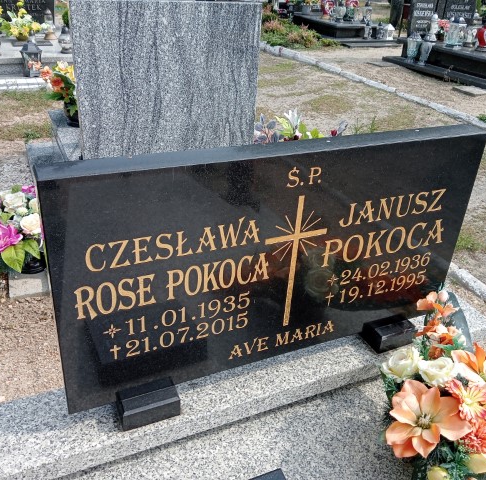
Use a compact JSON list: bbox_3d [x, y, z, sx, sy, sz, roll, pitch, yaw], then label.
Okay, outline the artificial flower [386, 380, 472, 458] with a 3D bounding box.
[{"bbox_3d":[0.431,0.415,1.193,0.195,0.090,0.185,11,67,12],"label":"artificial flower"}]

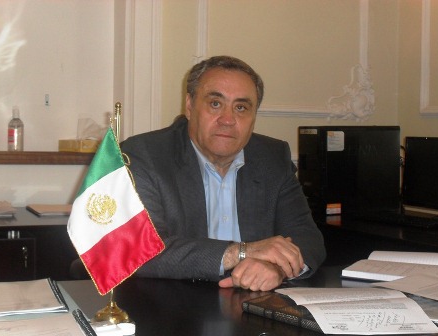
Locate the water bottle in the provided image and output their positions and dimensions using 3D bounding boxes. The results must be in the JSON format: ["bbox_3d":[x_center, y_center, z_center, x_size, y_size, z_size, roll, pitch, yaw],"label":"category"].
[{"bbox_3d":[-0.895,-0.173,3.250,0.068,0.198,0.068,1,3,0],"label":"water bottle"}]

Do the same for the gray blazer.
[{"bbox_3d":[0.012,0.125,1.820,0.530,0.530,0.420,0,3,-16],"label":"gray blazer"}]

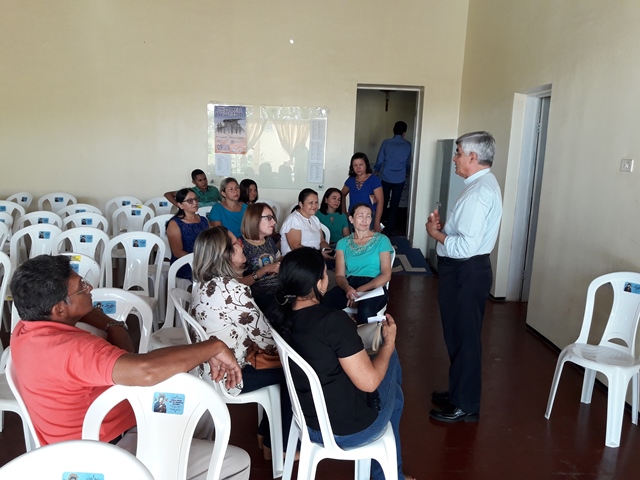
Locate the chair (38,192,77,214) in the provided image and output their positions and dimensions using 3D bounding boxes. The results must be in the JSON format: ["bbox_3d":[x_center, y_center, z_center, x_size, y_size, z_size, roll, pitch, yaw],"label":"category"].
[{"bbox_3d":[-3.109,-0.086,6.060,0.450,0.890,0.520,0,10,-12],"label":"chair"}]

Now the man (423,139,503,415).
[{"bbox_3d":[0.833,0.220,2.993,0.460,1.660,0.520,2,10,1],"label":"man"}]

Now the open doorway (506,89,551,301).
[{"bbox_3d":[2.018,-0.332,5.005,0.200,2.160,0.900,2,10,-2],"label":"open doorway"}]

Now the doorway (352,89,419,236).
[{"bbox_3d":[0.906,-0.997,7.165,0.895,2.188,0.150,2,10,-1],"label":"doorway"}]

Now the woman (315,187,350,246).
[{"bbox_3d":[0.156,0.076,5.107,0.480,1.153,0.750,0,10,-9],"label":"woman"}]

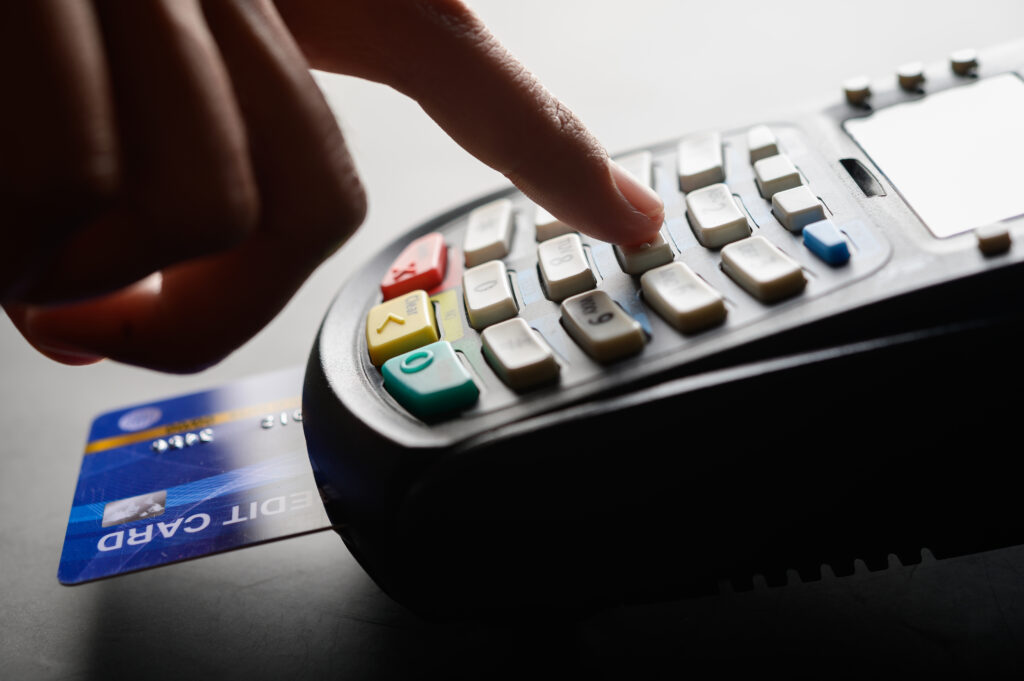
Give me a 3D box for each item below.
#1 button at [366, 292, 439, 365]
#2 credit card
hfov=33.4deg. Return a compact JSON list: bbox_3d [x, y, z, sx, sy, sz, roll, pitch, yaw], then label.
[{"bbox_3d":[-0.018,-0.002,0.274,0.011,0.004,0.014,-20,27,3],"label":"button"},{"bbox_3d":[-0.030,0.016,0.281,0.086,0.001,0.054,-13,27,0],"label":"credit card"}]

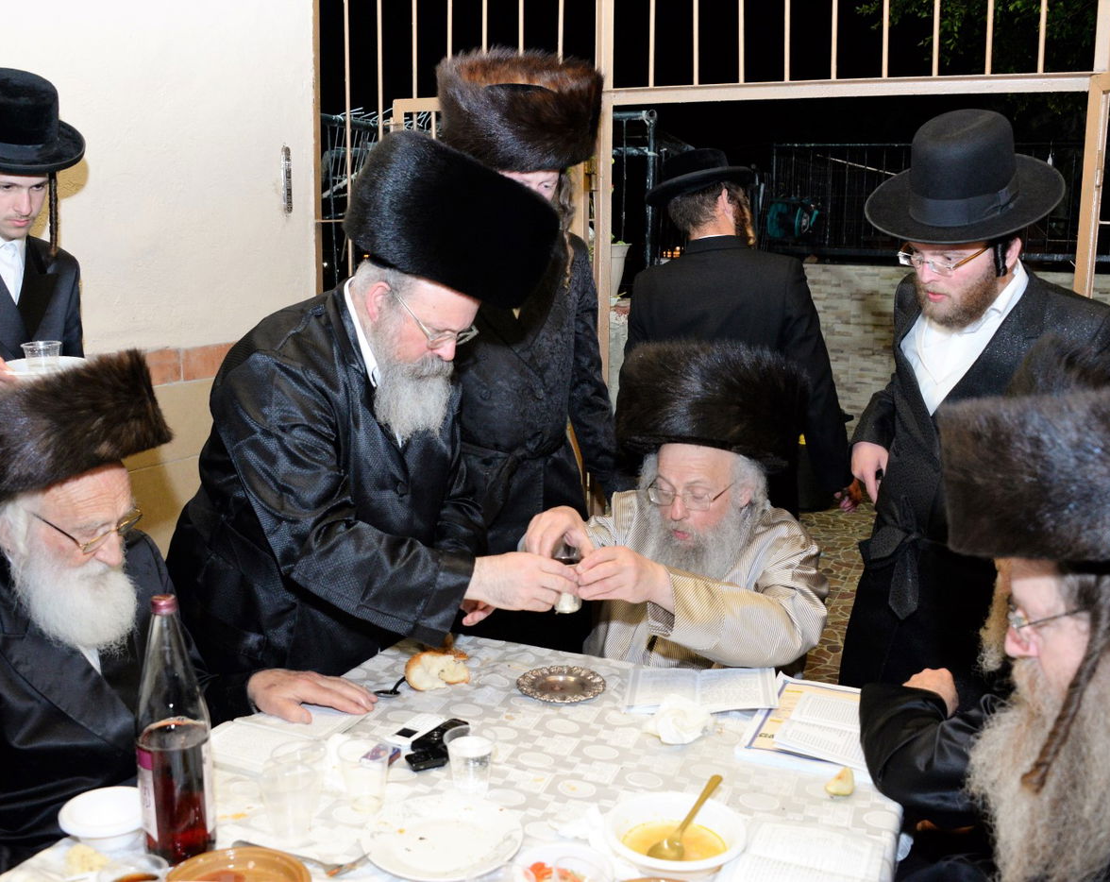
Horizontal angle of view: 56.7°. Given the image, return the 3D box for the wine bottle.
[{"bbox_3d":[-0.444,0.325,1.176,0.083,0.305,0.083,-4,11,-21],"label":"wine bottle"}]

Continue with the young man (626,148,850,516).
[{"bbox_3d":[0.560,-0.020,3.245,0.620,1.760,0.380,4,11,20],"label":"young man"}]

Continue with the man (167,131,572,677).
[{"bbox_3d":[-0.338,0.256,1.960,0.770,1.650,0.570,6,11,29],"label":"man"}]

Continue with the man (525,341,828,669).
[{"bbox_3d":[0.217,0.457,1.908,0.600,1.280,0.680,4,11,20],"label":"man"}]

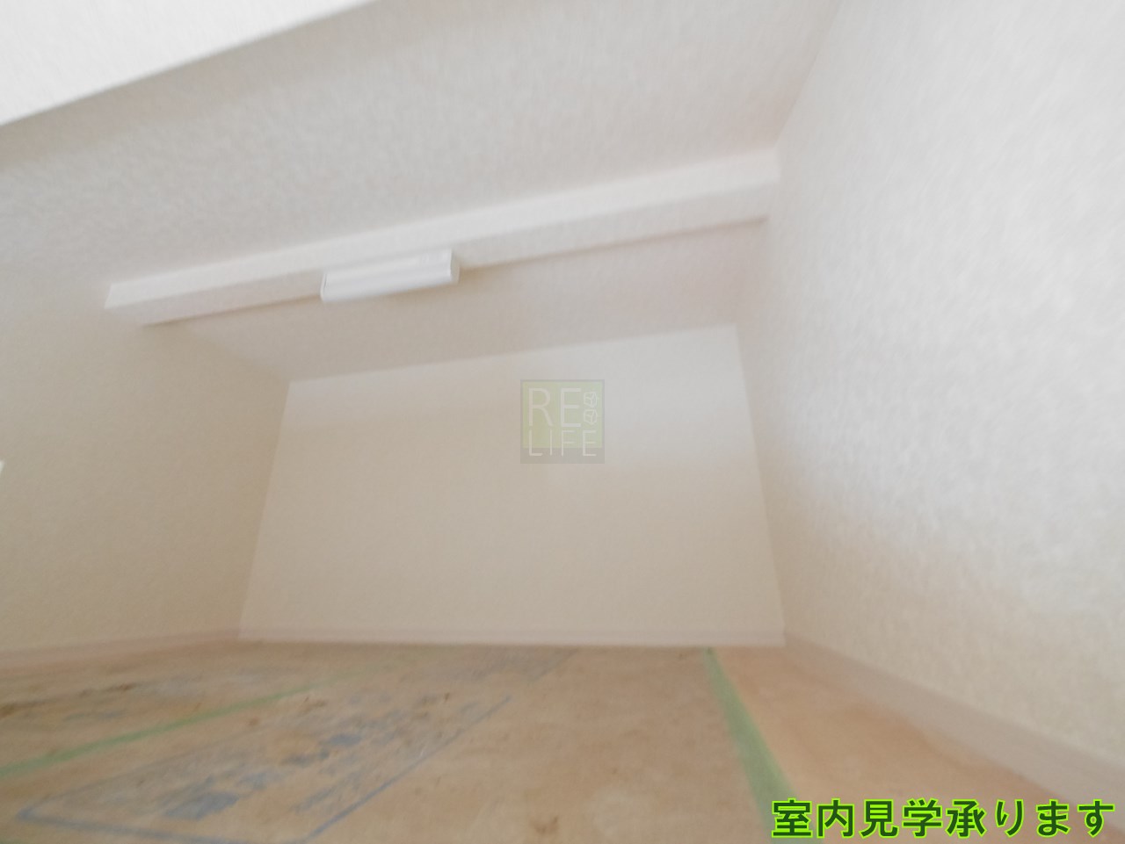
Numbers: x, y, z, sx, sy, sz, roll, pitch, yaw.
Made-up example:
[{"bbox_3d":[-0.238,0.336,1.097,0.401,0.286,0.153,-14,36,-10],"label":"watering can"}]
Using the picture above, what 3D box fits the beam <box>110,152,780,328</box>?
[{"bbox_3d":[-0.574,-0.584,1.590,2.444,0.113,0.134,-5,-20,12],"label":"beam"}]

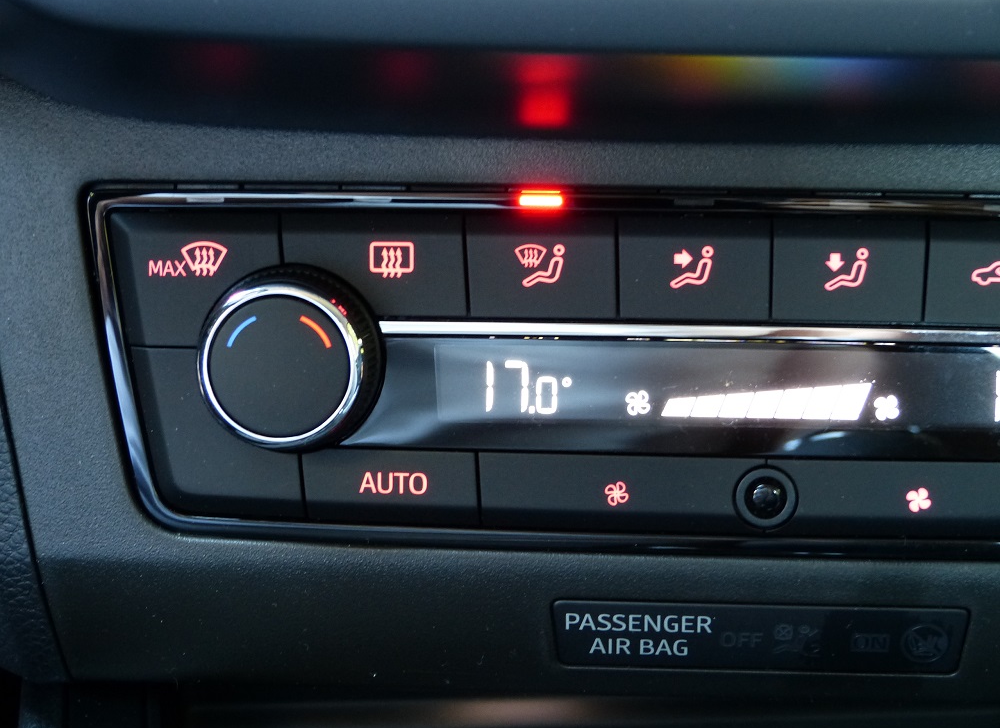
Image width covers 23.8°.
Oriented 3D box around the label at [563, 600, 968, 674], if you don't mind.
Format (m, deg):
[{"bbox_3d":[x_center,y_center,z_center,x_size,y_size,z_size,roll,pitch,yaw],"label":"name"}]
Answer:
[{"bbox_3d":[0.044,0.046,0.400,0.070,0.014,0.002,1,33,2],"label":"label"}]

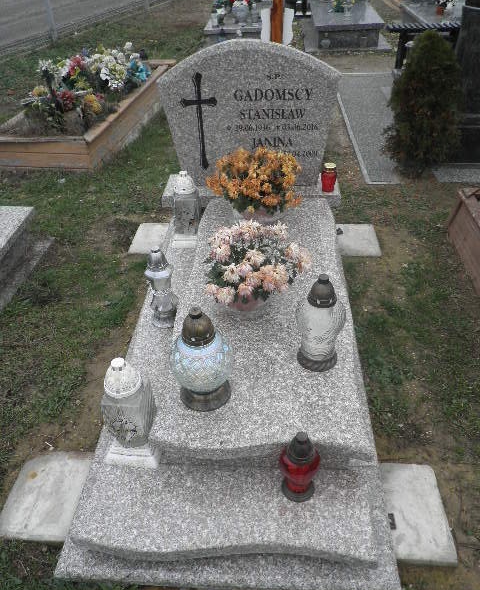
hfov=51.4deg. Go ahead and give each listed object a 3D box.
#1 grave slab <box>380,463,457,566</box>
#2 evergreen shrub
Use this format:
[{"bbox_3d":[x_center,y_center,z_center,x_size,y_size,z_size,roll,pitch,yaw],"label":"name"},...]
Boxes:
[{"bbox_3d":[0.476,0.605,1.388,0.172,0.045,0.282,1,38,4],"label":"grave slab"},{"bbox_3d":[1.120,-1.166,3.034,0.450,0.784,0.450,1,39,4],"label":"evergreen shrub"}]

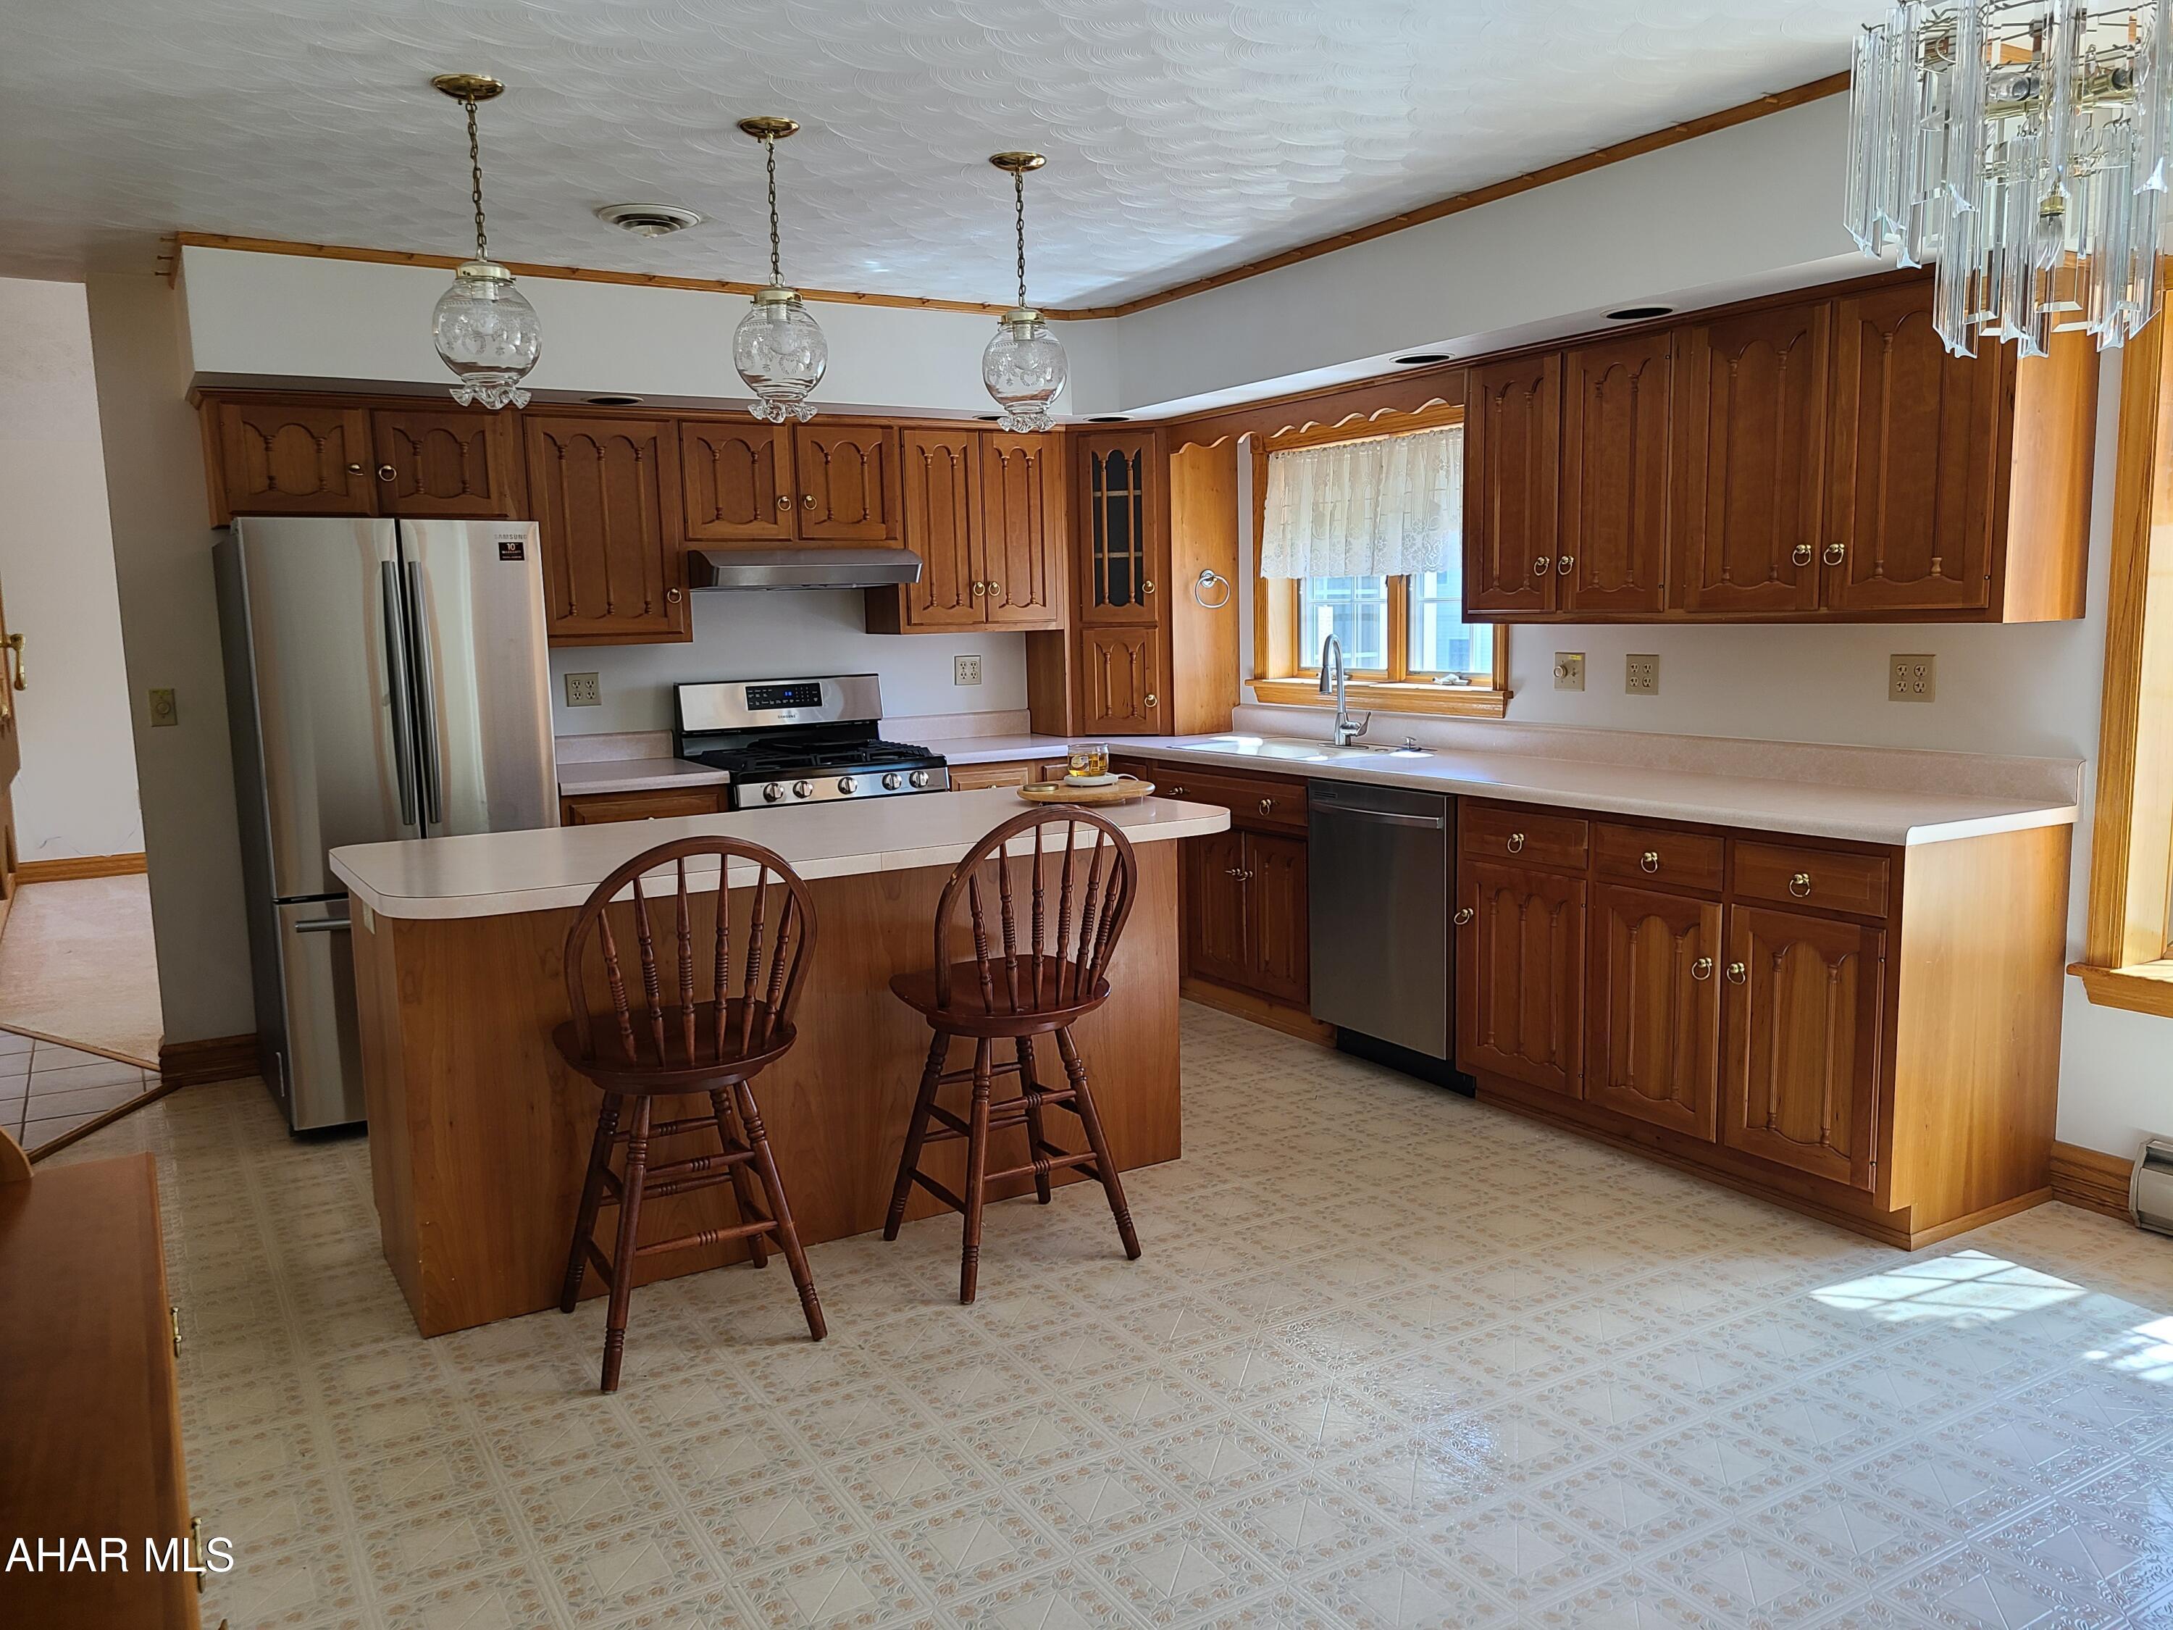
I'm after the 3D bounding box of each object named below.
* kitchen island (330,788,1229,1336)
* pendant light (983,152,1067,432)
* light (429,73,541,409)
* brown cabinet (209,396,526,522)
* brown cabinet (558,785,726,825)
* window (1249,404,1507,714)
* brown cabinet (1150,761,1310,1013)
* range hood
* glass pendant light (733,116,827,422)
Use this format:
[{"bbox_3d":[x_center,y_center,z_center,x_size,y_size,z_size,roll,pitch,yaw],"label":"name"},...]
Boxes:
[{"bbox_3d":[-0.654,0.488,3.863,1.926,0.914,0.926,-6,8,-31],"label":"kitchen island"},{"bbox_3d":[-0.148,-1.212,3.801,0.202,0.628,0.202,-1,7,0],"label":"pendant light"},{"bbox_3d":[-1.202,-1.131,3.228,0.211,0.605,0.211,-6,8,-30],"label":"light"},{"bbox_3d":[-2.186,-1.051,4.976,0.884,0.373,0.335,-6,8,-30],"label":"brown cabinet"},{"bbox_3d":[-1.518,0.328,5.391,0.530,0.871,0.620,-6,8,-30],"label":"brown cabinet"},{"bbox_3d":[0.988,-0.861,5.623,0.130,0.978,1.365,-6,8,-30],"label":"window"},{"bbox_3d":[0.736,0.220,5.579,0.610,0.812,0.930,-6,8,-30],"label":"brown cabinet"},{"bbox_3d":[-1.008,-0.852,5.613,0.760,0.142,0.541,-6,8,-30],"label":"range hood"},{"bbox_3d":[-0.674,-1.175,3.541,0.203,0.620,0.203,-6,8,-30],"label":"glass pendant light"}]

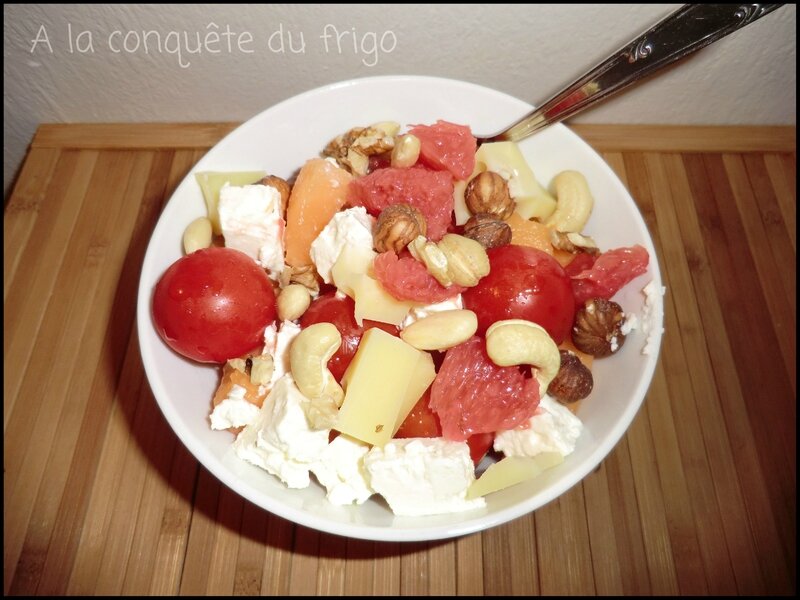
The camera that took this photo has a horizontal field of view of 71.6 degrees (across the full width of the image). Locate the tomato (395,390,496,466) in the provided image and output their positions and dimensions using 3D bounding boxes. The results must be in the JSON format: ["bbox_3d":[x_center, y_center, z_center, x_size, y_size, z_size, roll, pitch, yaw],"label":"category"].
[{"bbox_3d":[0.013,0.033,0.155,0.029,0.027,0.029,0,64,0],"label":"tomato"}]

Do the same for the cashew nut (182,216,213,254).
[{"bbox_3d":[-0.061,-0.019,0.169,0.009,0.010,0.013,13,65,7],"label":"cashew nut"}]

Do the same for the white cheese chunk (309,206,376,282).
[{"bbox_3d":[-0.018,-0.017,0.169,0.018,0.016,0.018,-27,67,-13],"label":"white cheese chunk"}]

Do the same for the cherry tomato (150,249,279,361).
[{"bbox_3d":[-0.051,0.001,0.153,0.033,0.032,0.033,0,64,1],"label":"cherry tomato"}]

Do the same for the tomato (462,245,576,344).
[{"bbox_3d":[0.032,0.001,0.151,0.032,0.031,0.032,0,64,1],"label":"tomato"}]

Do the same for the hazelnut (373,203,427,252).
[{"bbox_3d":[0.000,-0.021,0.165,0.015,0.015,0.015,0,64,0],"label":"hazelnut"}]

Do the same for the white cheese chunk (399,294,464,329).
[{"bbox_3d":[0.009,0.005,0.159,0.018,0.013,0.012,-18,65,-9],"label":"white cheese chunk"}]

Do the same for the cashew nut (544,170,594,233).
[{"bbox_3d":[0.057,-0.033,0.184,0.013,0.011,0.020,14,95,6],"label":"cashew nut"}]

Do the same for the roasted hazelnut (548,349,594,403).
[{"bbox_3d":[0.046,0.021,0.150,0.014,0.014,0.014,0,64,1],"label":"roasted hazelnut"}]

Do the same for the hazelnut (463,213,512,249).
[{"bbox_3d":[0.027,-0.023,0.173,0.015,0.014,0.015,0,64,0],"label":"hazelnut"}]

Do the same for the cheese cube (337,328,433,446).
[{"bbox_3d":[-0.004,0.026,0.160,0.017,0.016,0.030,14,78,24],"label":"cheese cube"}]

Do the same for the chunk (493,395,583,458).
[{"bbox_3d":[0.039,0.037,0.161,0.025,0.014,0.019,-12,65,-6],"label":"chunk"}]

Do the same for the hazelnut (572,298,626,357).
[{"bbox_3d":[0.061,0.008,0.171,0.016,0.016,0.016,0,64,0],"label":"hazelnut"}]

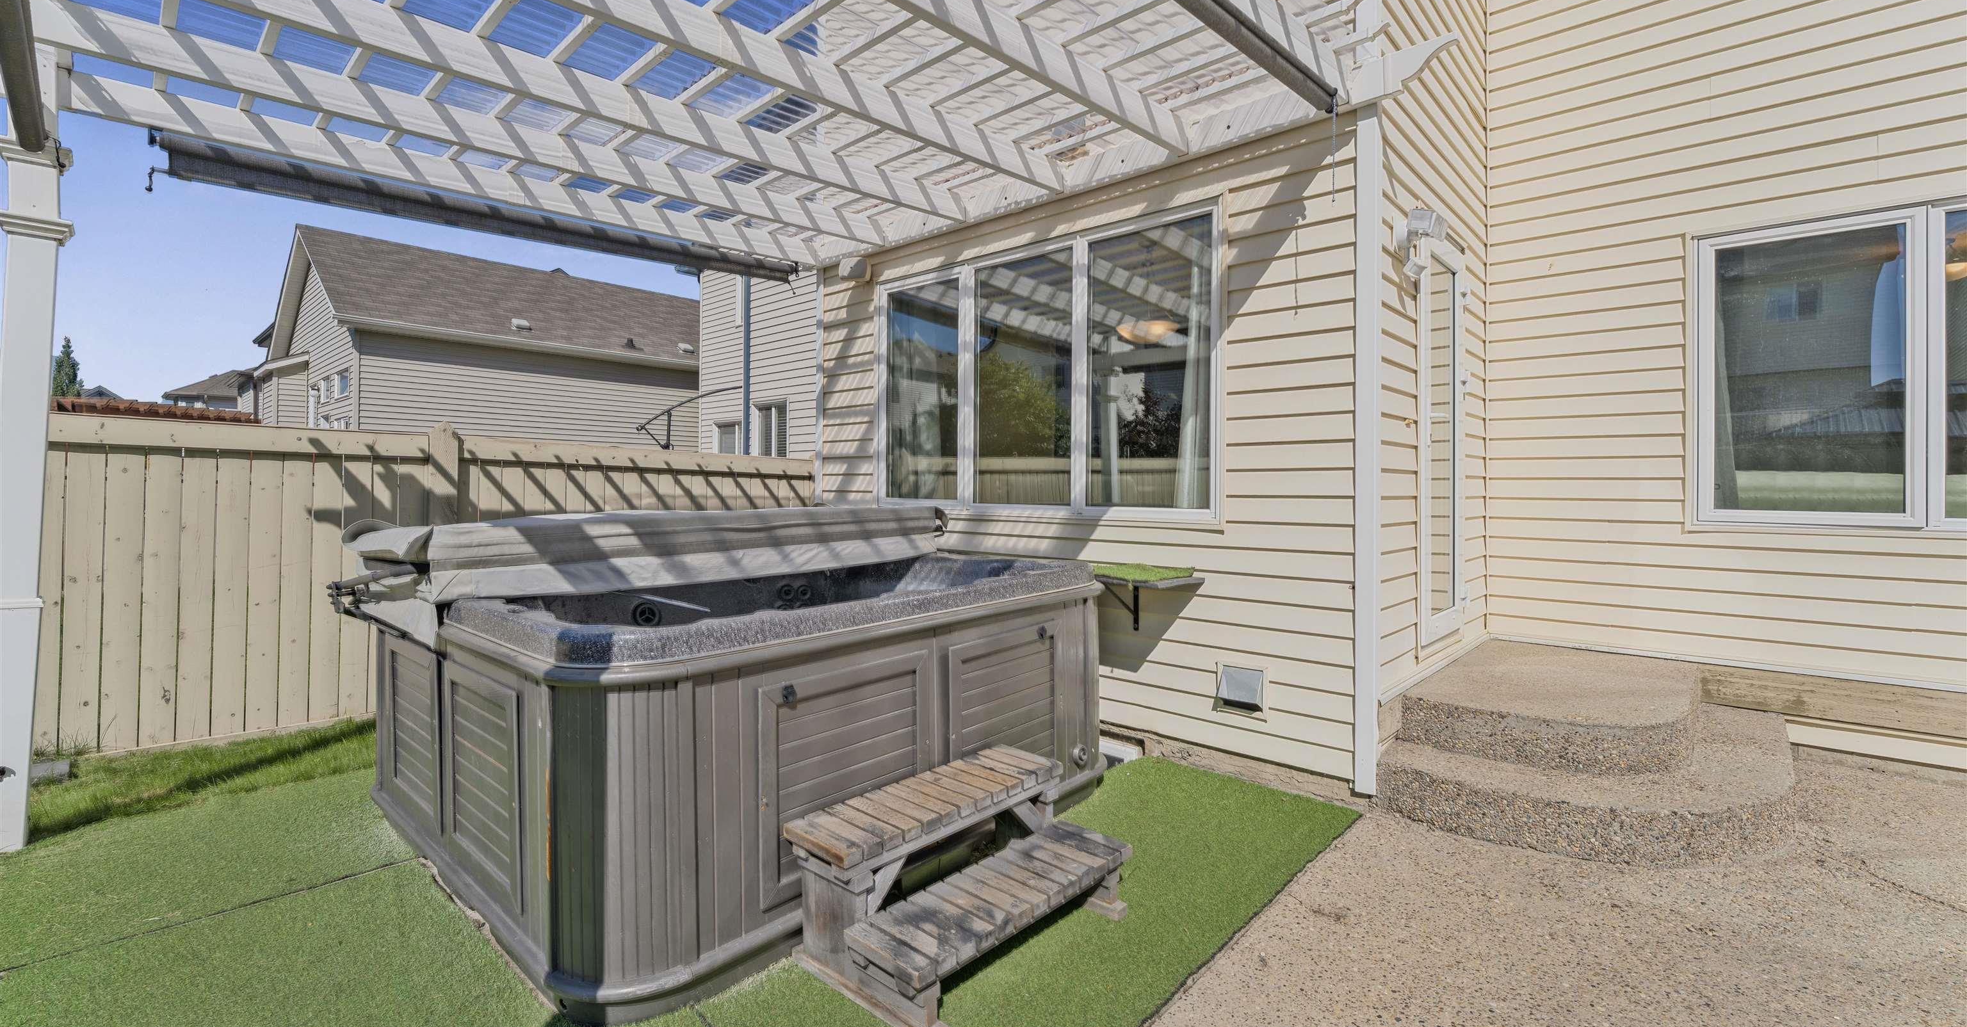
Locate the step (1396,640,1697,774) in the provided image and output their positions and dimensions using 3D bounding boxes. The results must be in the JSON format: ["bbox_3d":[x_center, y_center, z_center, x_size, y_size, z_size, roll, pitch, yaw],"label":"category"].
[{"bbox_3d":[2.822,0.921,3.749,0.990,0.200,1.660,2,3,42],"label":"step"}]

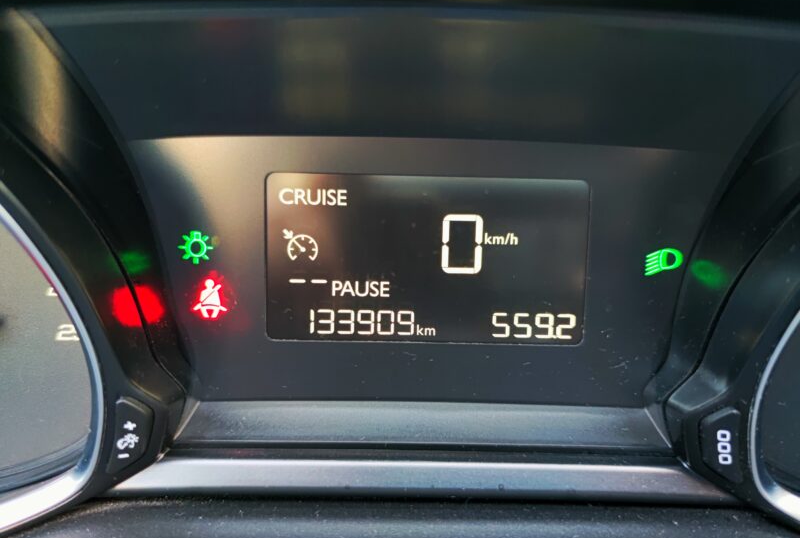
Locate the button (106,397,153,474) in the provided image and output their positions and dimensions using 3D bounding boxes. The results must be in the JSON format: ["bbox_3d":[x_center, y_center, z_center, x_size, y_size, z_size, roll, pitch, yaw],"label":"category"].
[{"bbox_3d":[-0.069,0.042,0.141,0.010,0.018,0.005,2,-1,-19],"label":"button"}]

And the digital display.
[{"bbox_3d":[0.007,-0.003,0.159,0.092,0.048,0.005,1,2,-1],"label":"digital display"}]

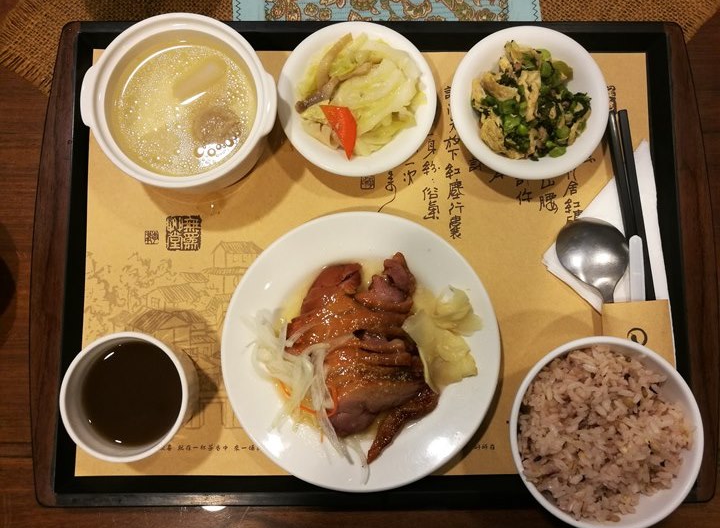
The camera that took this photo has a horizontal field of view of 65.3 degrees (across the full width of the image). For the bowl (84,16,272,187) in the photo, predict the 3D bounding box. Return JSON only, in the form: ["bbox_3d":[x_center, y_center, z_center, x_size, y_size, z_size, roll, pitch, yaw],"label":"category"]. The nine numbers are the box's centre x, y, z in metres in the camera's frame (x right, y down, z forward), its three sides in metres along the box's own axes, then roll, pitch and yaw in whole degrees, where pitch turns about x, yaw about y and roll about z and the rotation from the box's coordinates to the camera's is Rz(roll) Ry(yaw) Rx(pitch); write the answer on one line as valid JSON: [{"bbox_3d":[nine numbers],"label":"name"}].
[{"bbox_3d":[-0.112,-0.098,0.371,0.121,0.061,0.108,-1,86,-1],"label":"bowl"}]

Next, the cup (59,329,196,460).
[{"bbox_3d":[-0.141,0.081,0.361,0.077,0.053,0.077,0,86,-1],"label":"cup"}]

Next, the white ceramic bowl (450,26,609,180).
[{"bbox_3d":[0.112,-0.106,0.388,0.105,0.033,0.105,0,86,-1],"label":"white ceramic bowl"}]

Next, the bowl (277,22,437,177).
[{"bbox_3d":[-0.002,-0.108,0.387,0.105,0.033,0.105,0,86,-1],"label":"bowl"}]

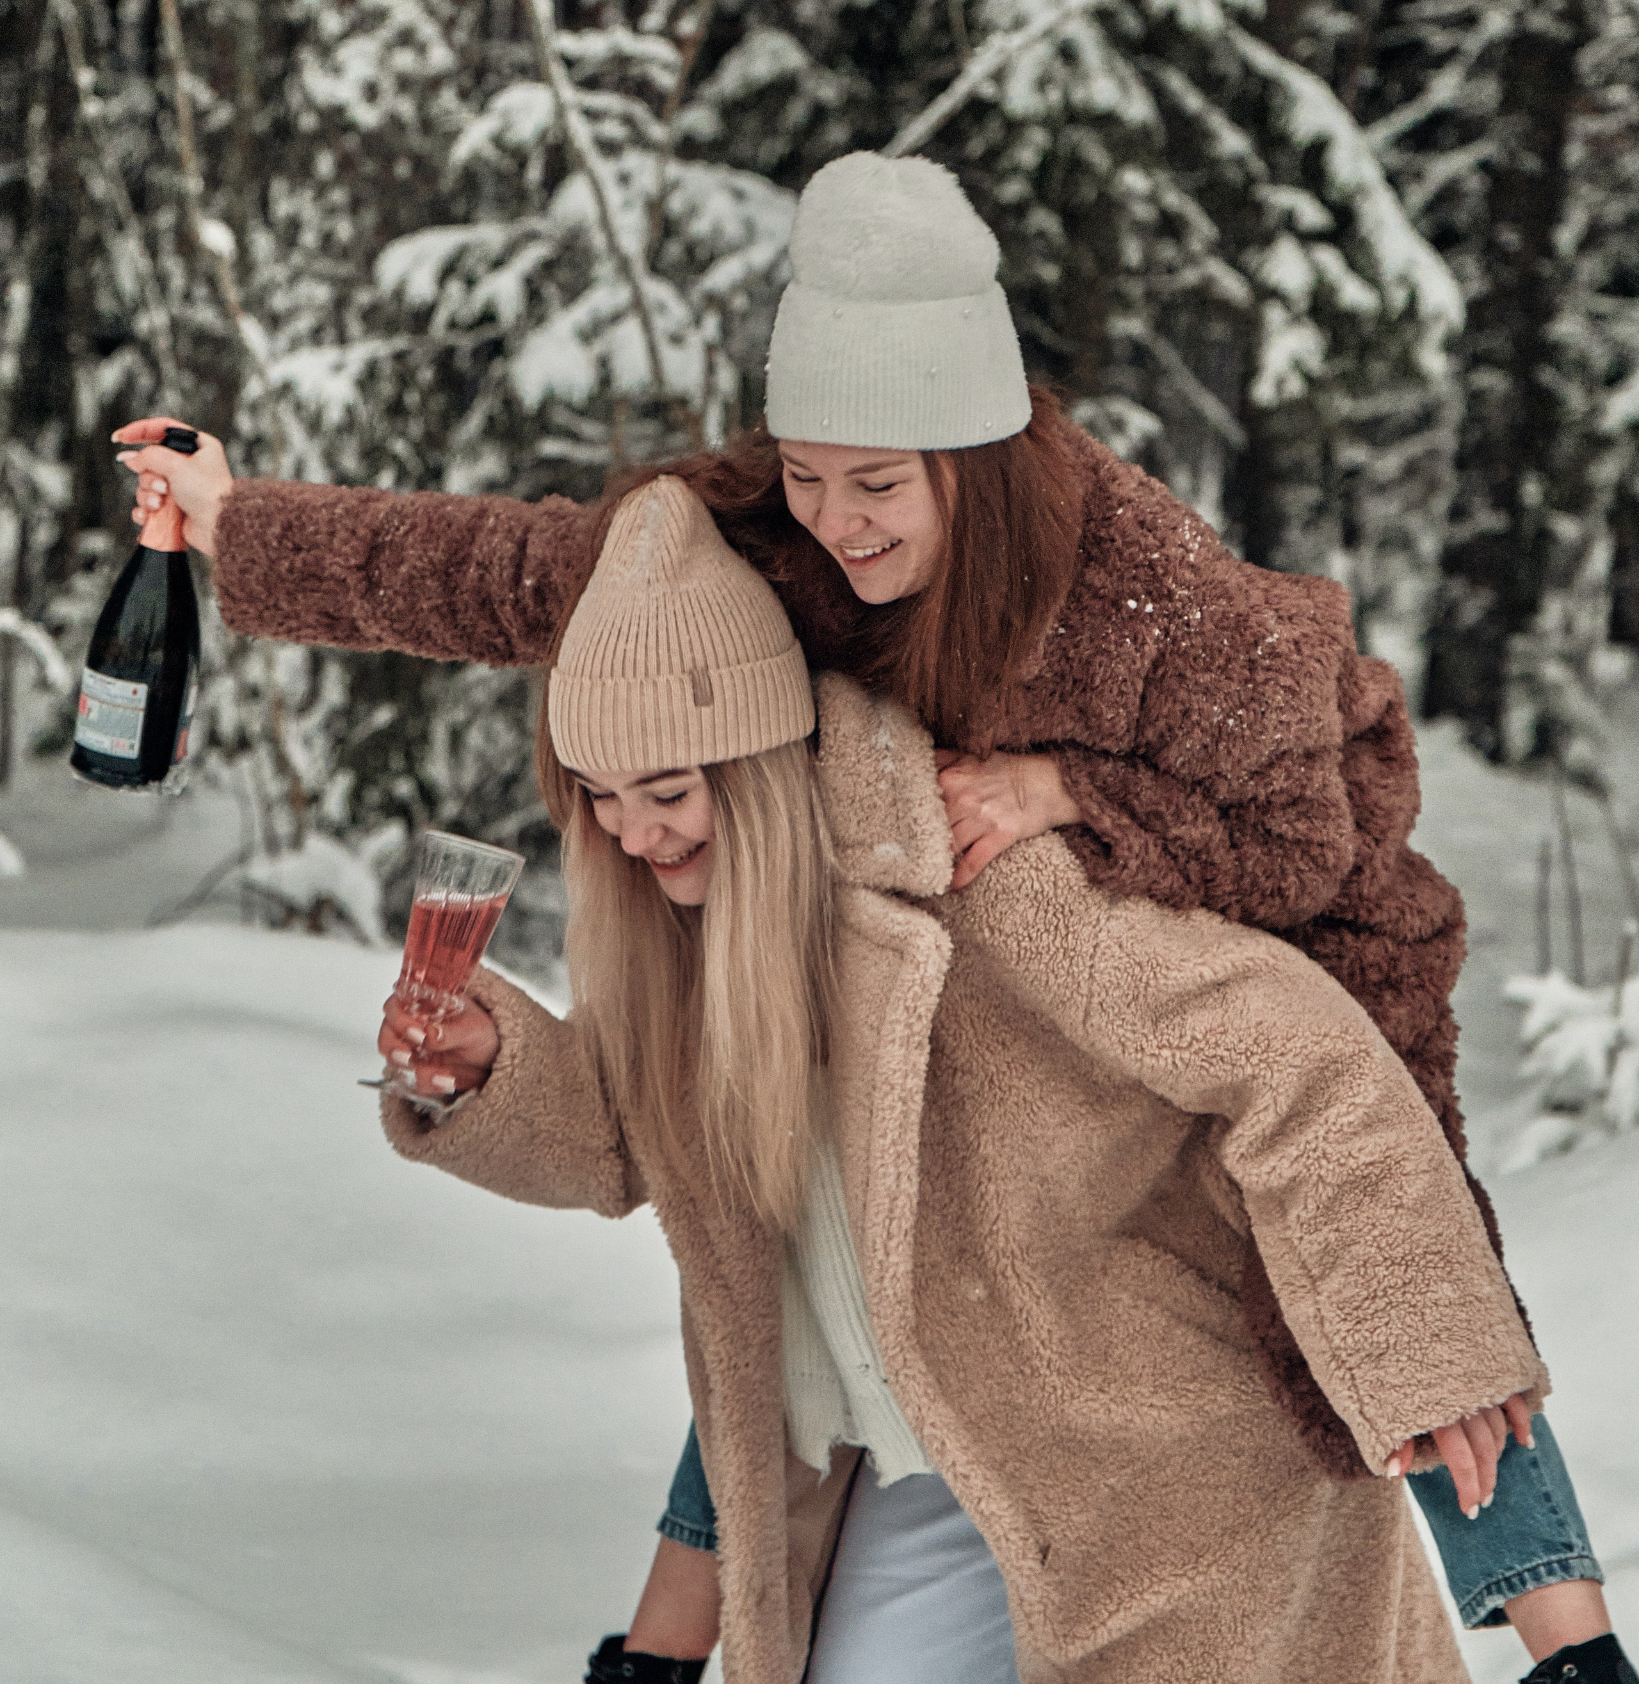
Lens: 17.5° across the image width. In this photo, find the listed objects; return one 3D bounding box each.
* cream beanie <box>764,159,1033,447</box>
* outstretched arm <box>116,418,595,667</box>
[{"bbox_3d":[0.062,-0.428,4.200,0.195,0.210,0.220,5,14,36],"label":"cream beanie"},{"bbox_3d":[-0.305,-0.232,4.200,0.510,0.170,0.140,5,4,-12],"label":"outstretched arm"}]

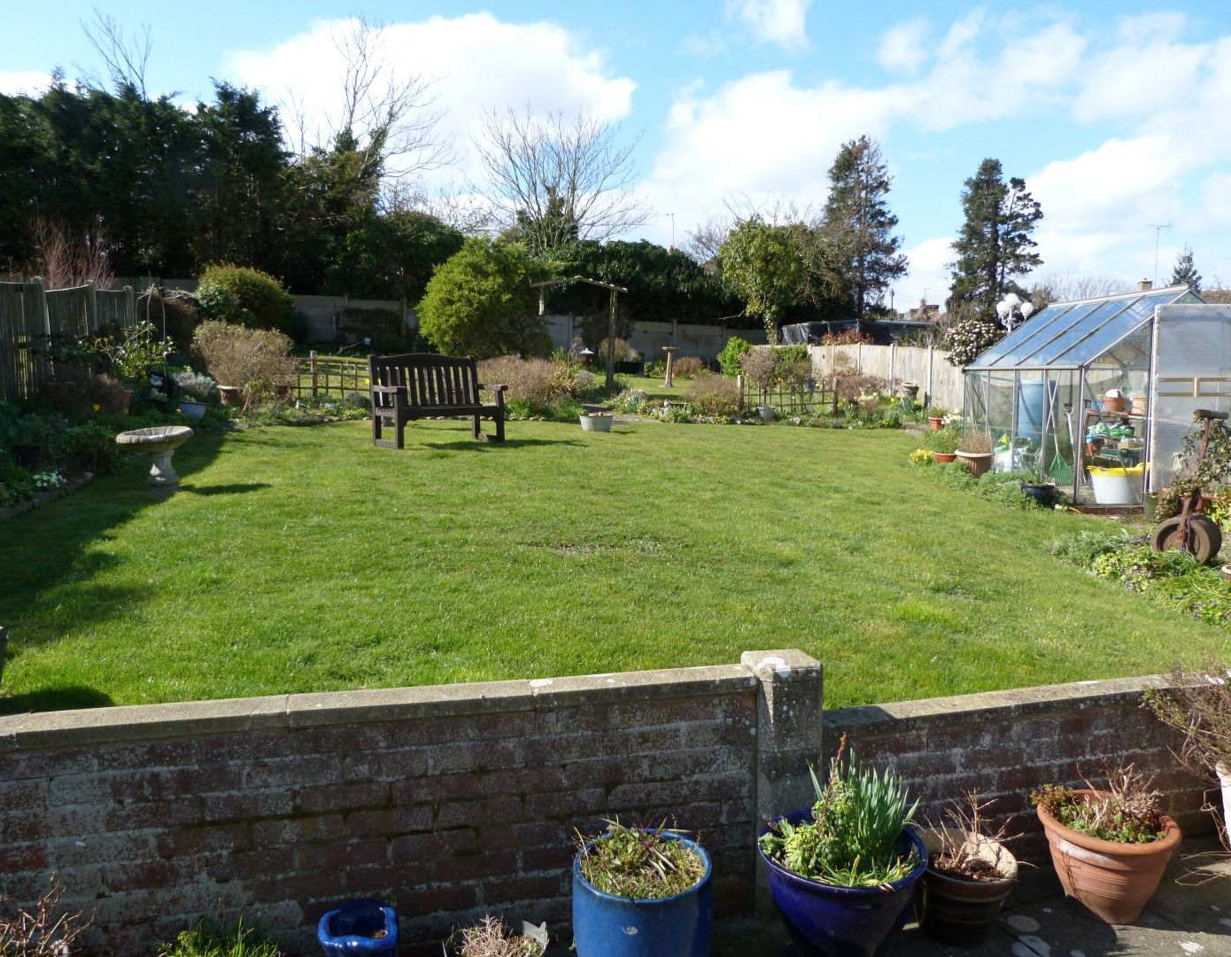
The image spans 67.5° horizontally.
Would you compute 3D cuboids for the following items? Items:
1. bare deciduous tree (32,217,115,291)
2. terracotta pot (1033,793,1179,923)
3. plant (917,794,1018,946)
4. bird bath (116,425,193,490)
[{"bbox_3d":[-9.147,-2.926,15.500,1.500,3.000,1.400,-1,6,0],"label":"bare deciduous tree"},{"bbox_3d":[1.405,1.089,2.628,0.348,0.266,0.348,-1,7,0],"label":"terracotta pot"},{"bbox_3d":[0.941,1.047,2.514,0.285,0.388,0.285,-1,7,0],"label":"plant"},{"bbox_3d":[-3.245,-0.141,6.500,0.490,0.430,0.490,-1,6,0],"label":"bird bath"}]

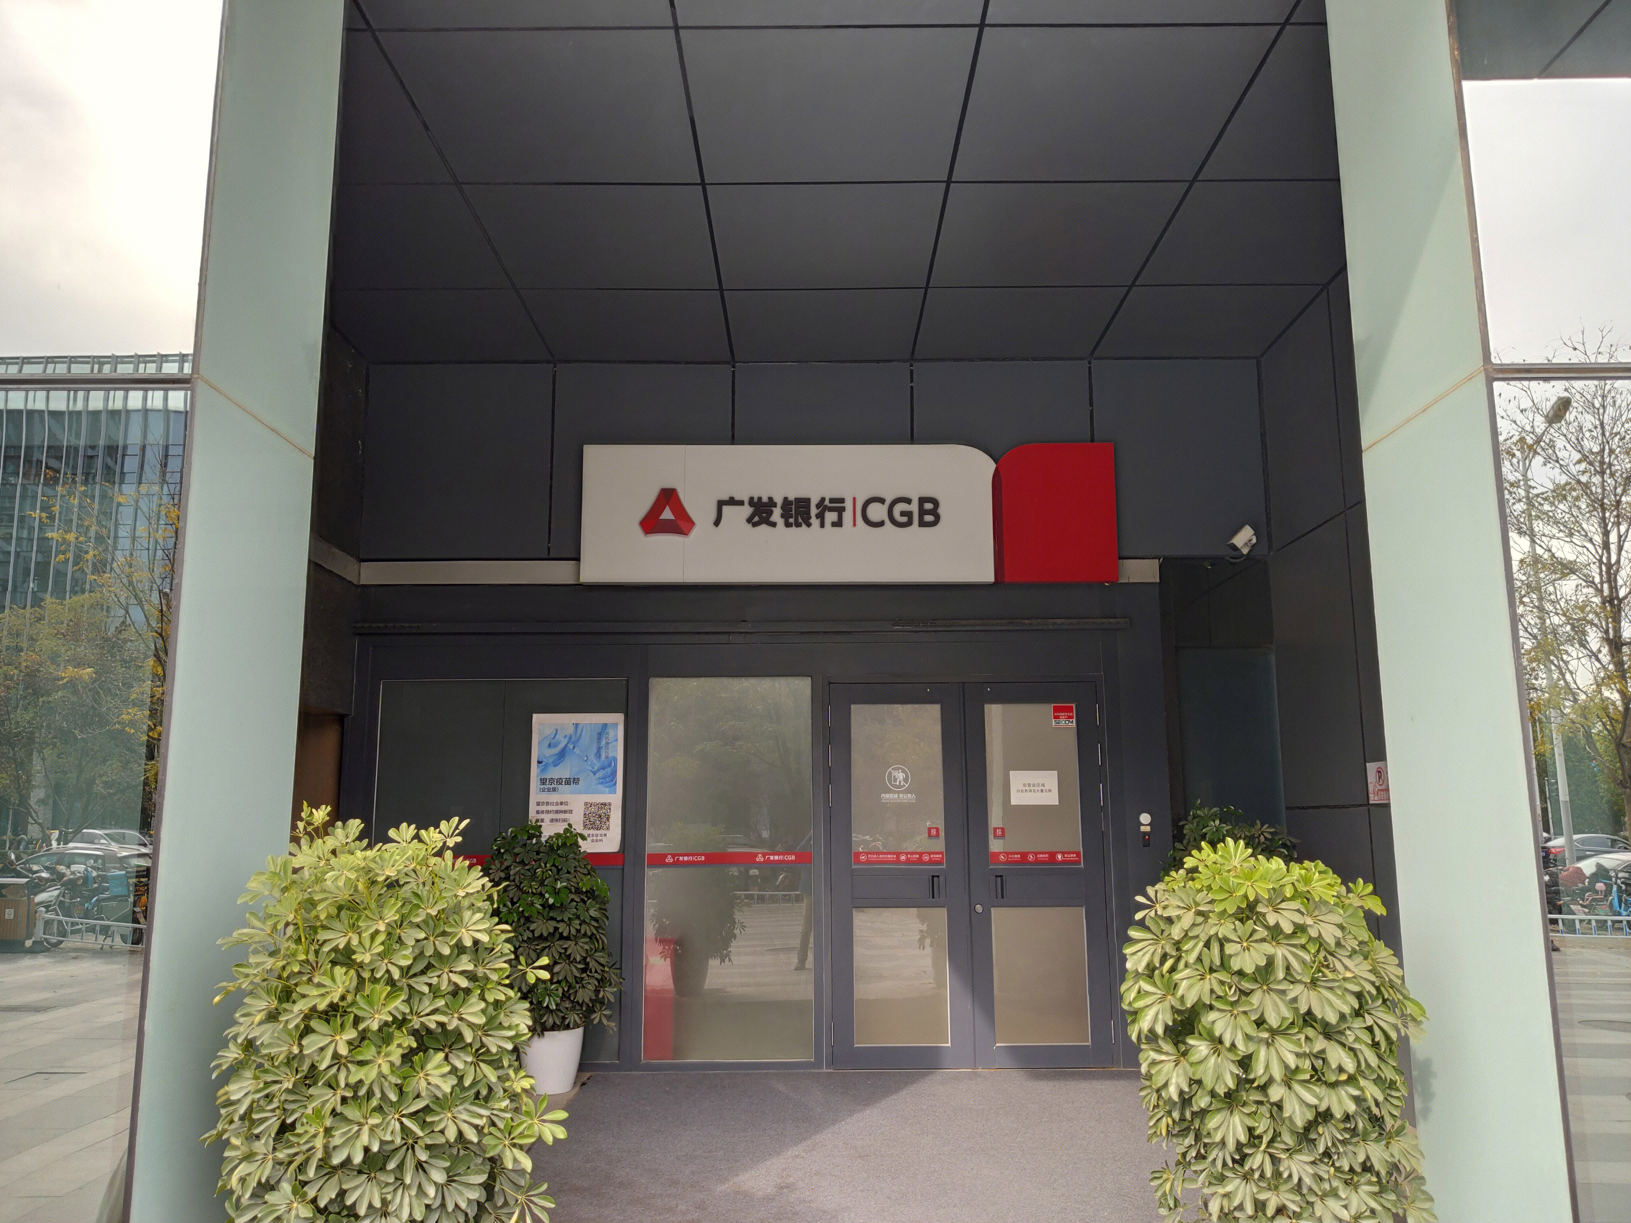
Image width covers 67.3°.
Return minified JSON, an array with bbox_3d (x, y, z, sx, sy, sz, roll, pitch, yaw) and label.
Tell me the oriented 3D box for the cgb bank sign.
[{"bbox_3d":[0.220,-0.631,7.999,3.467,0.924,0.120,0,-10,0],"label":"cgb bank sign"}]

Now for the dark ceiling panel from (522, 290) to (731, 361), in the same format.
[{"bbox_3d":[-1.148,-1.803,7.706,1.199,0.040,1.110,0,-10,0],"label":"dark ceiling panel"}]

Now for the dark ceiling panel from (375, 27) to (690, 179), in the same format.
[{"bbox_3d":[-1.146,-2.216,5.420,1.199,0.040,1.180,0,-10,0],"label":"dark ceiling panel"}]

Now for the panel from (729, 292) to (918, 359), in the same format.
[{"bbox_3d":[0.054,-1.810,7.709,1.206,0.040,1.110,0,-10,0],"label":"panel"}]

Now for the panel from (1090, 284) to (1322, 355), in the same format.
[{"bbox_3d":[2.424,-1.825,7.713,1.136,0.040,1.110,0,-10,0],"label":"panel"}]

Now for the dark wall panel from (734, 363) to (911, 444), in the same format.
[{"bbox_3d":[0.058,-1.019,8.150,1.206,1.361,0.040,0,-10,0],"label":"dark wall panel"}]

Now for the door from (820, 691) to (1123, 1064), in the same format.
[{"bbox_3d":[0.954,1.614,7.636,1.708,2.354,0.070,0,-10,0],"label":"door"}]

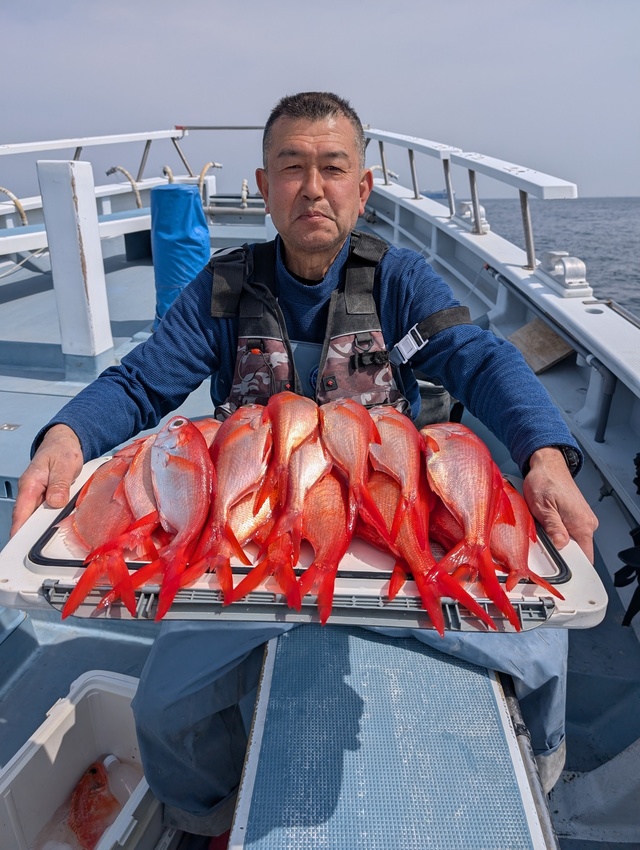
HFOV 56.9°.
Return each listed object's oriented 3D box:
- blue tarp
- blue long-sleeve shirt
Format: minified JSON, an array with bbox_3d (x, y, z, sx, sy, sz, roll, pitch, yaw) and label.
[{"bbox_3d":[-0.627,-0.744,2.692,0.280,0.650,0.280,0,21,0],"label":"blue tarp"},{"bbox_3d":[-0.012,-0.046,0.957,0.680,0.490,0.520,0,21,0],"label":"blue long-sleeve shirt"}]

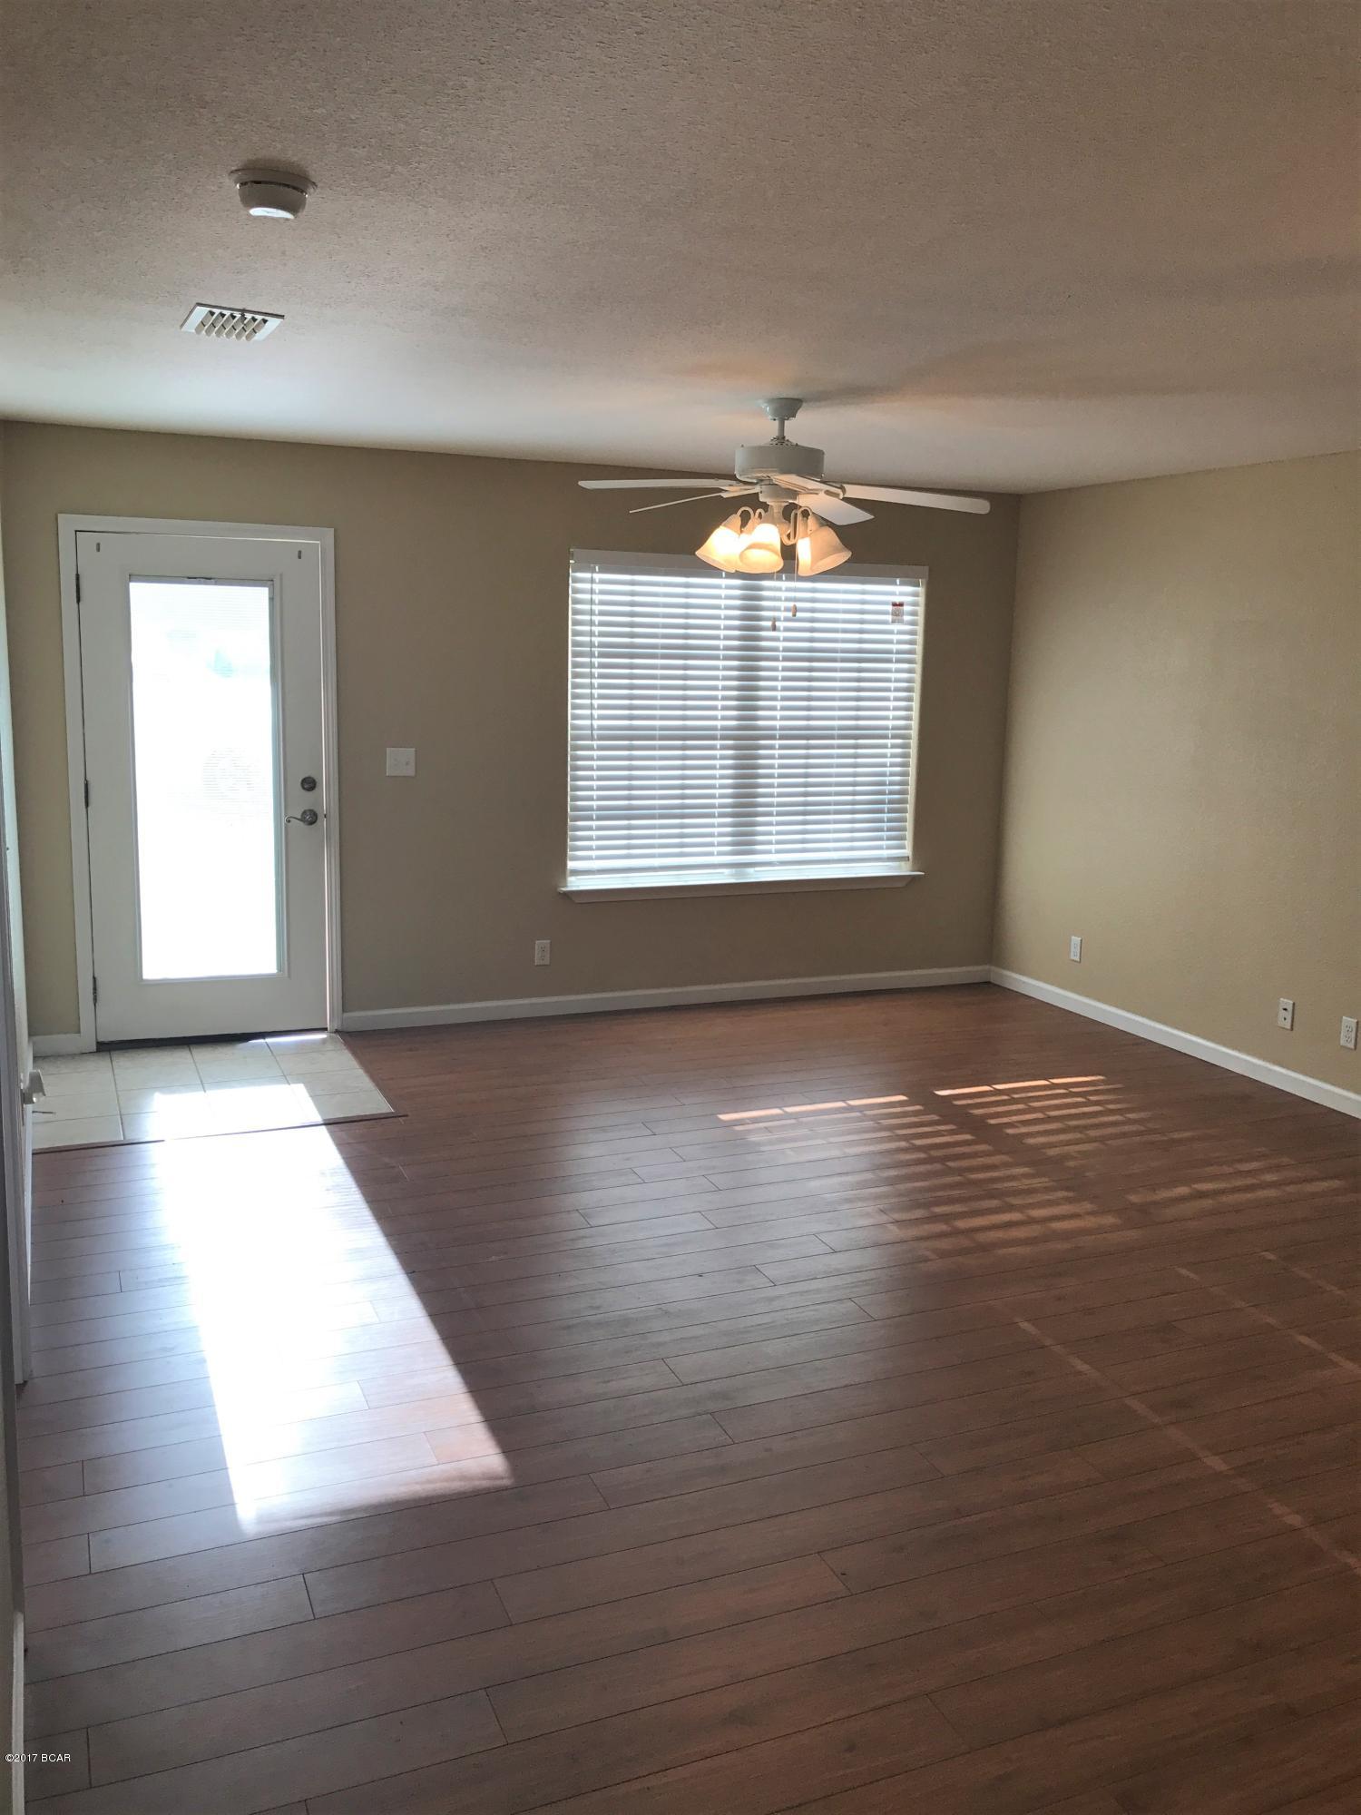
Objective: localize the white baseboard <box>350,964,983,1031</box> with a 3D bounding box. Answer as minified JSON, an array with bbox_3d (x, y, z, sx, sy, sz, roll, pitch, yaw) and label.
[{"bbox_3d":[0.081,0.419,6.979,3.340,0.085,0.016,-3,11,-23],"label":"white baseboard"}]

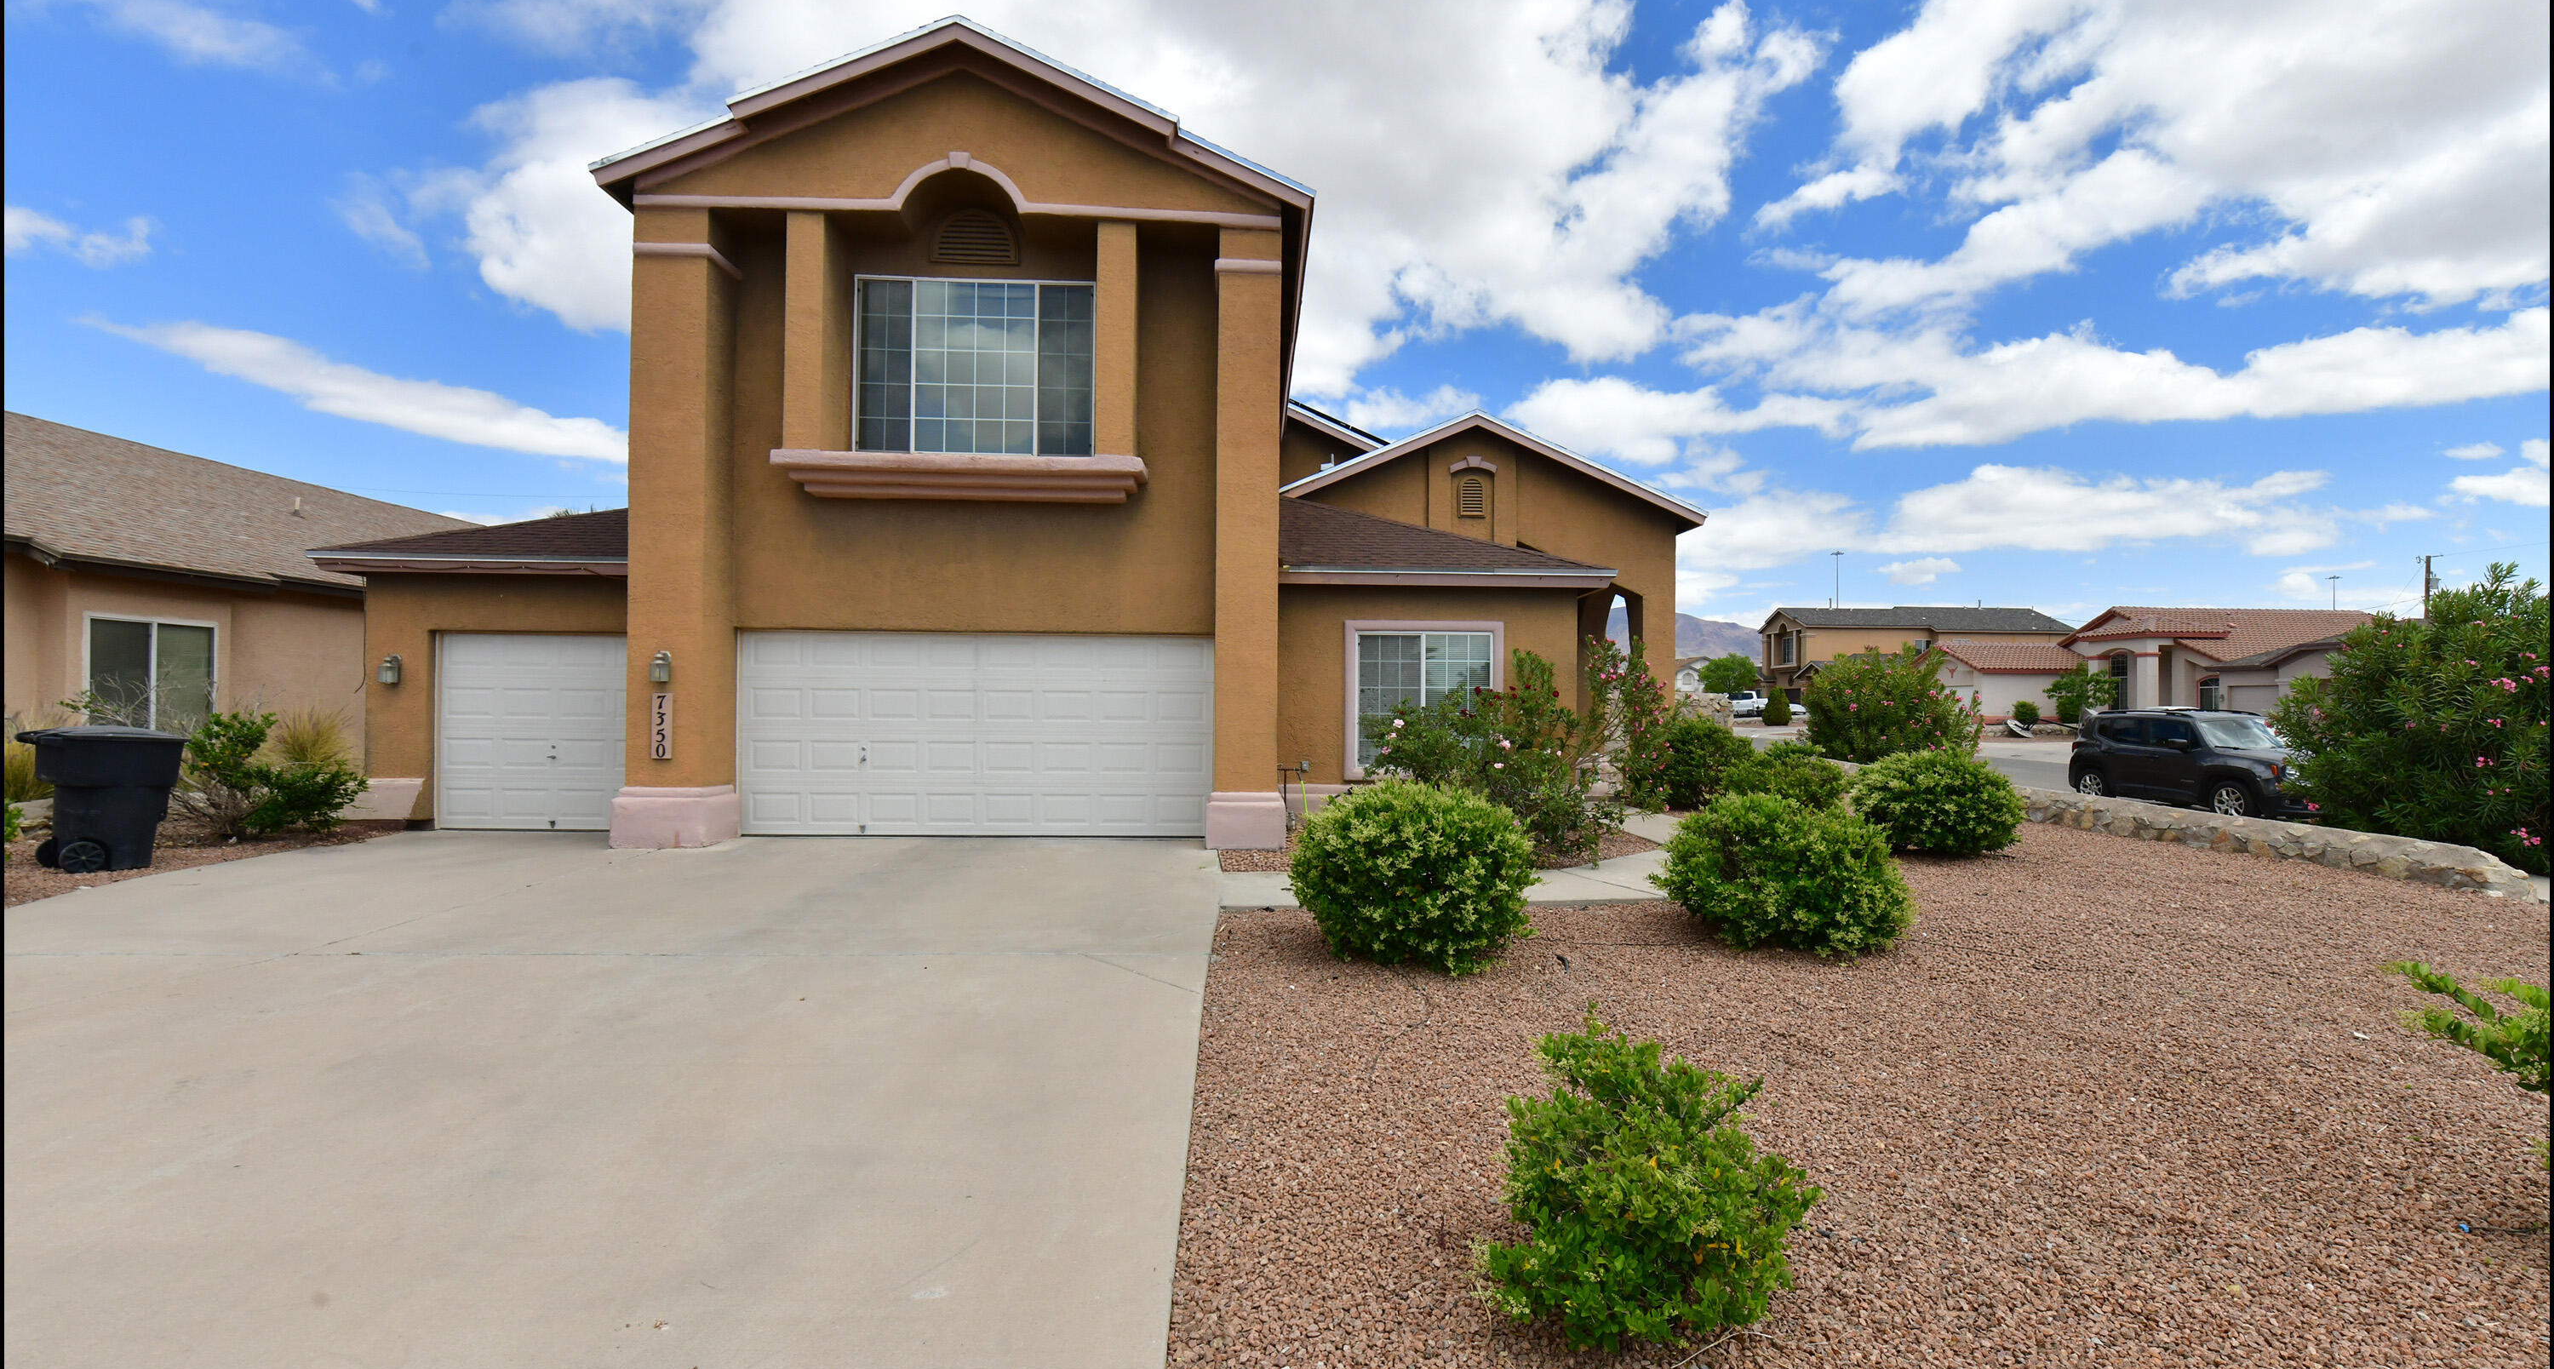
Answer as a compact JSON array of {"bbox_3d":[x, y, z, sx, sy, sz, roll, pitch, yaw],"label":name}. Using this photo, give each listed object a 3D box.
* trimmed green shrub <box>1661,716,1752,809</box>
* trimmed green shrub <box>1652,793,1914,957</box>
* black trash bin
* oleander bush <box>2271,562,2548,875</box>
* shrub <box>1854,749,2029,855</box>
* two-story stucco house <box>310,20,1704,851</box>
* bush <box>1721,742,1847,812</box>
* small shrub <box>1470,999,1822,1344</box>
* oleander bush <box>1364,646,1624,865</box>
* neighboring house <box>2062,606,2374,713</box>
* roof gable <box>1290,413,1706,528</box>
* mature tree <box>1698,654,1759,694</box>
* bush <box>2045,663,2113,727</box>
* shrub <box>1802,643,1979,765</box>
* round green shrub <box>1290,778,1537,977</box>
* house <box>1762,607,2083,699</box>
[{"bbox_3d":[5.830,1.070,14.500,1.280,1.270,1.250,1,-1,-3],"label":"trimmed green shrub"},{"bbox_3d":[3.330,1.220,7.020,1.550,1.030,1.500,1,-1,-3],"label":"trimmed green shrub"},{"bbox_3d":[-9.750,0.945,8.820,0.720,1.150,0.900,0,-1,30],"label":"black trash bin"},{"bbox_3d":[11.150,0.270,10.000,2.800,3.000,2.700,0,0,0],"label":"oleander bush"},{"bbox_3d":[6.750,1.190,10.950,1.530,1.080,1.500,1,-1,-3],"label":"shrub"},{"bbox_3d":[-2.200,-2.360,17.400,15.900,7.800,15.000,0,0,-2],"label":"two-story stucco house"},{"bbox_3d":[6.550,1.100,13.700,1.550,0.950,1.500,0,0,0],"label":"bush"},{"bbox_3d":[0.980,1.230,2.830,0.900,0.770,0.850,0,0,0],"label":"small shrub"},{"bbox_3d":[2.150,0.640,10.450,2.450,2.050,1.600,1,-1,-3],"label":"oleander bush"},{"bbox_3d":[45.000,-1.200,51.000,12.000,5.900,10.500,0,0,-5],"label":"neighboring house"},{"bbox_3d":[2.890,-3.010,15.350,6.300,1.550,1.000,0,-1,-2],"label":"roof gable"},{"bbox_3d":[35.300,-0.350,83.000,4.800,5.000,4.700,0,0,0],"label":"mature tree"},{"bbox_3d":[36.300,0.550,48.000,2.500,2.800,2.400,1,-1,-3],"label":"bush"},{"bbox_3d":[10.400,0.430,18.000,2.700,2.550,2.600,0,0,0],"label":"shrub"},{"bbox_3d":[0.810,1.050,6.300,1.420,1.060,1.400,0,0,0],"label":"round green shrub"},{"bbox_3d":[45.500,-1.500,76.000,17.000,8.200,14.000,1,-1,-3],"label":"house"}]

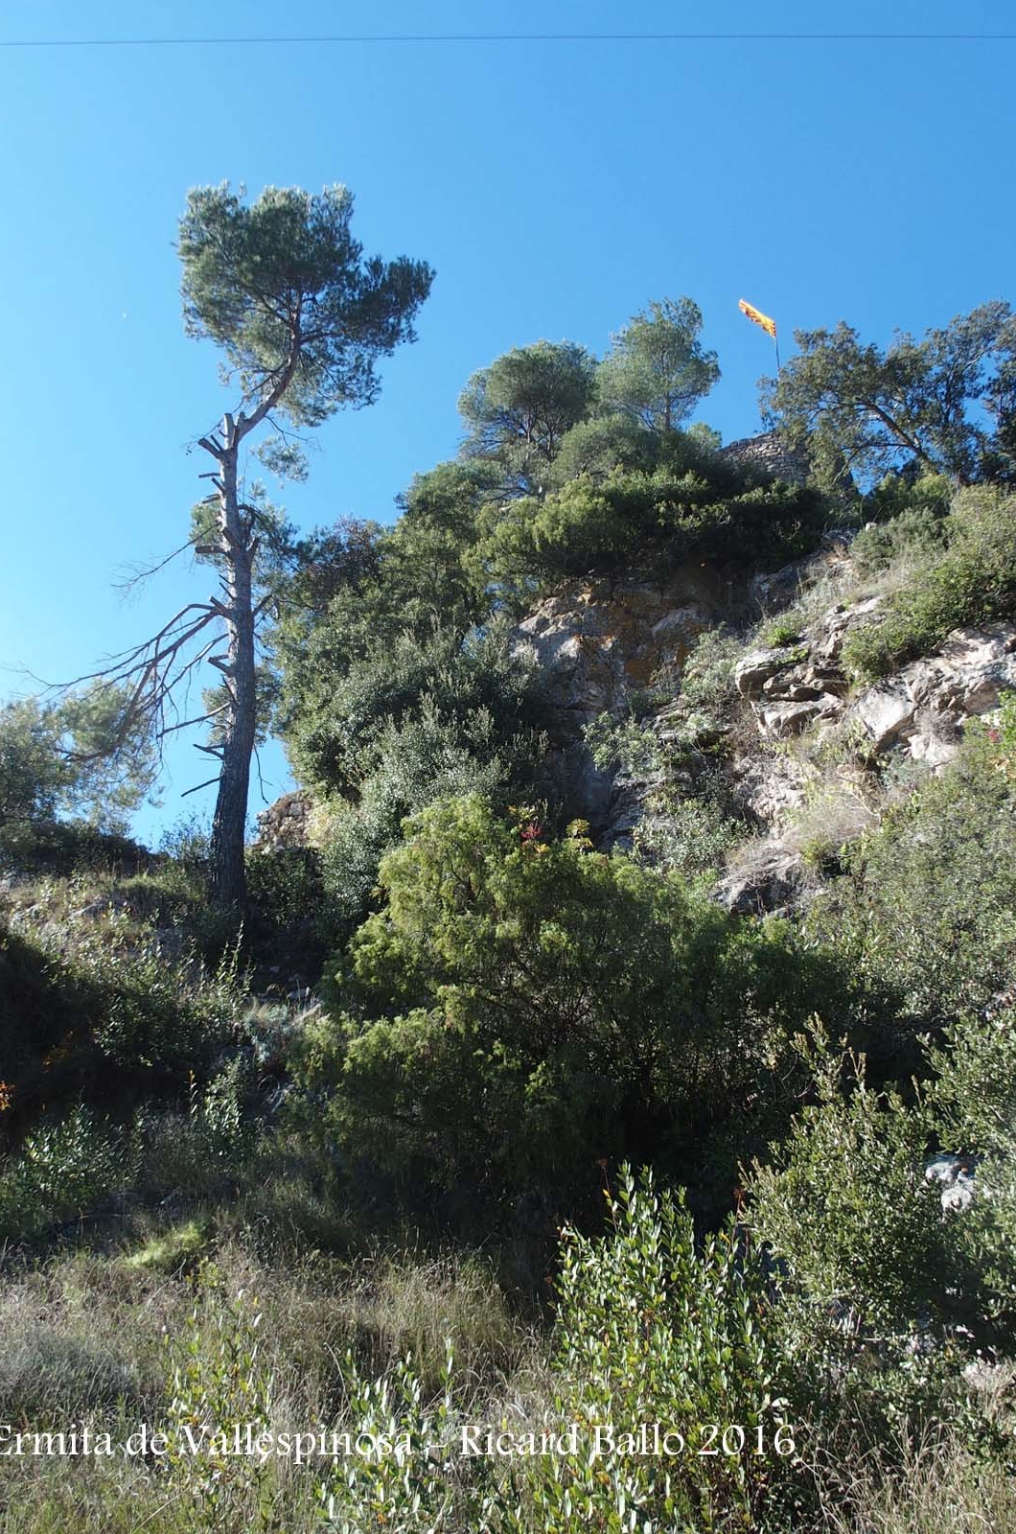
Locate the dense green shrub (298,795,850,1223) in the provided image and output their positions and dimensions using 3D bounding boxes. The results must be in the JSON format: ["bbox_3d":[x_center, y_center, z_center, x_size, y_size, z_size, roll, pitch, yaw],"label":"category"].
[{"bbox_3d":[0.484,2.274,11.262,4.304,3.464,3.443,0,-16,0],"label":"dense green shrub"}]

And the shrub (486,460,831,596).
[{"bbox_3d":[3.299,-5.705,30.291,8.200,2.500,3.400,0,-16,0],"label":"shrub"}]

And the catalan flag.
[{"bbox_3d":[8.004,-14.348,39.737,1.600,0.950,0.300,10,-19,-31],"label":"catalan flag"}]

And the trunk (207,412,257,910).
[{"bbox_3d":[-3.937,-1.708,17.790,0.600,7.400,0.600,0,-16,0],"label":"trunk"}]

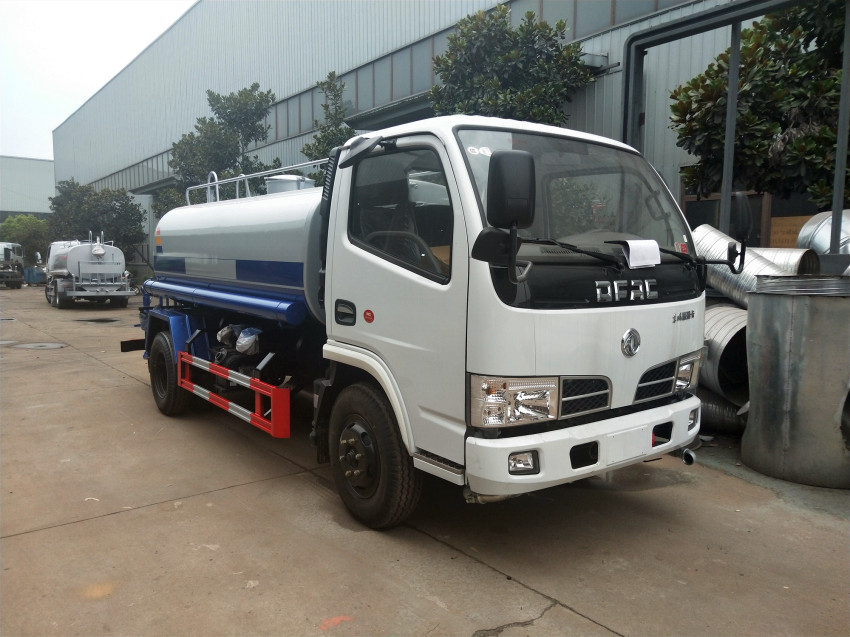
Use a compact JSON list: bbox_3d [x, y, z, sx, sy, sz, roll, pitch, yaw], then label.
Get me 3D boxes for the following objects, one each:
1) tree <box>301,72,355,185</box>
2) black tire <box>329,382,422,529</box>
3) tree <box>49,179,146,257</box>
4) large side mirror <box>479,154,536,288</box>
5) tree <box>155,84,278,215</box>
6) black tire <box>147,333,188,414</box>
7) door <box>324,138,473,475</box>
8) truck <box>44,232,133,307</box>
[{"bbox_3d":[-2.083,-2.372,12.882,1.500,5.460,1.500,-2,6,-38],"label":"tree"},{"bbox_3d":[-0.289,0.765,3.447,0.210,0.780,0.780,-1,5,-35],"label":"black tire"},{"bbox_3d":[-16.143,-4.058,30.141,4.500,5.250,4.500,-2,6,-38],"label":"tree"},{"bbox_3d":[0.325,-0.398,2.420,0.200,0.510,0.130,0,5,-24],"label":"large side mirror"},{"bbox_3d":[-5.861,-3.385,17.631,3.300,6.500,3.300,-2,6,-38],"label":"tree"},{"bbox_3d":[-2.415,0.511,5.842,0.210,0.780,0.780,-2,6,-38],"label":"black tire"},{"bbox_3d":[-0.115,-0.136,2.998,0.170,1.480,1.140,-2,6,-38],"label":"door"},{"bbox_3d":[-11.082,-1.610,20.033,1.930,2.250,5.500,-2,6,-38],"label":"truck"}]

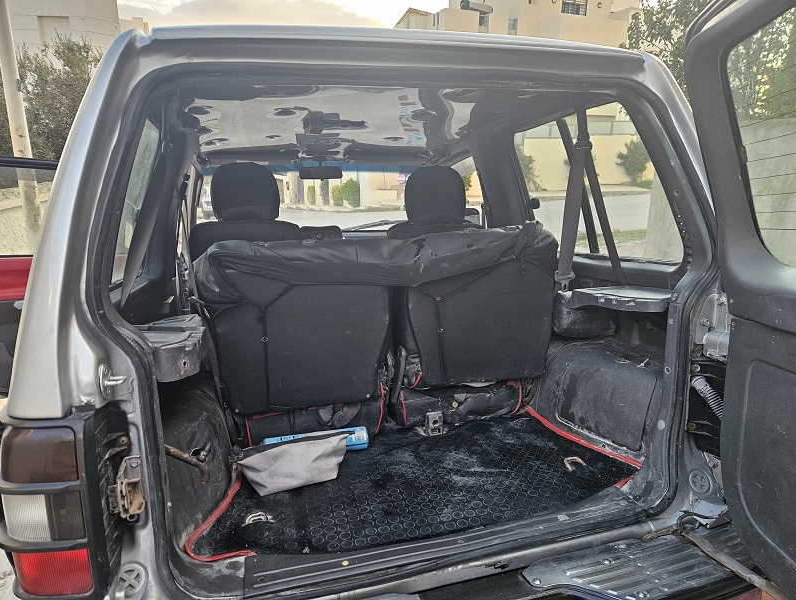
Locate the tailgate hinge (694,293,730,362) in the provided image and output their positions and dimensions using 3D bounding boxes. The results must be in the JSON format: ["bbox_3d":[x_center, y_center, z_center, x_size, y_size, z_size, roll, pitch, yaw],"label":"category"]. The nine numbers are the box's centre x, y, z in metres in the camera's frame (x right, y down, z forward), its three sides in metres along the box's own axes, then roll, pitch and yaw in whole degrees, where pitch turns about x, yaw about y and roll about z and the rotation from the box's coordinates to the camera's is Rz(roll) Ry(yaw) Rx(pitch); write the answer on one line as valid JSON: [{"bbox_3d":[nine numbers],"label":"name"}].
[{"bbox_3d":[0.768,0.067,1.298,0.070,0.160,0.060,-5,12,-13],"label":"tailgate hinge"}]

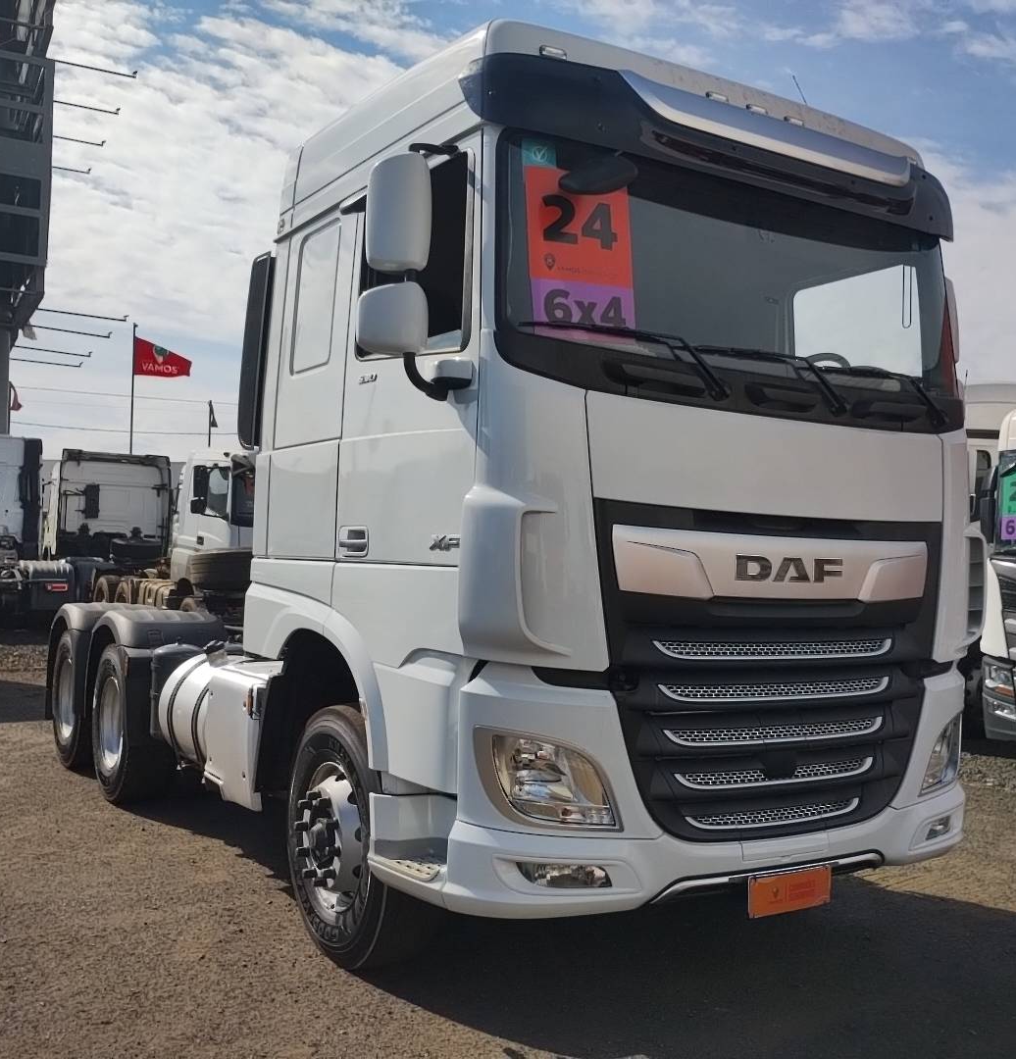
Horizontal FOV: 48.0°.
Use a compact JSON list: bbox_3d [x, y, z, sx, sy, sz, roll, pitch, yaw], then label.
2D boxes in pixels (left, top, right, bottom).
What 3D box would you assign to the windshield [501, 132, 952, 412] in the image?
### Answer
[{"bbox_3d":[0.951,-0.914,4.127,2.270,0.740,0.190,3,-10,-33],"label":"windshield"}]

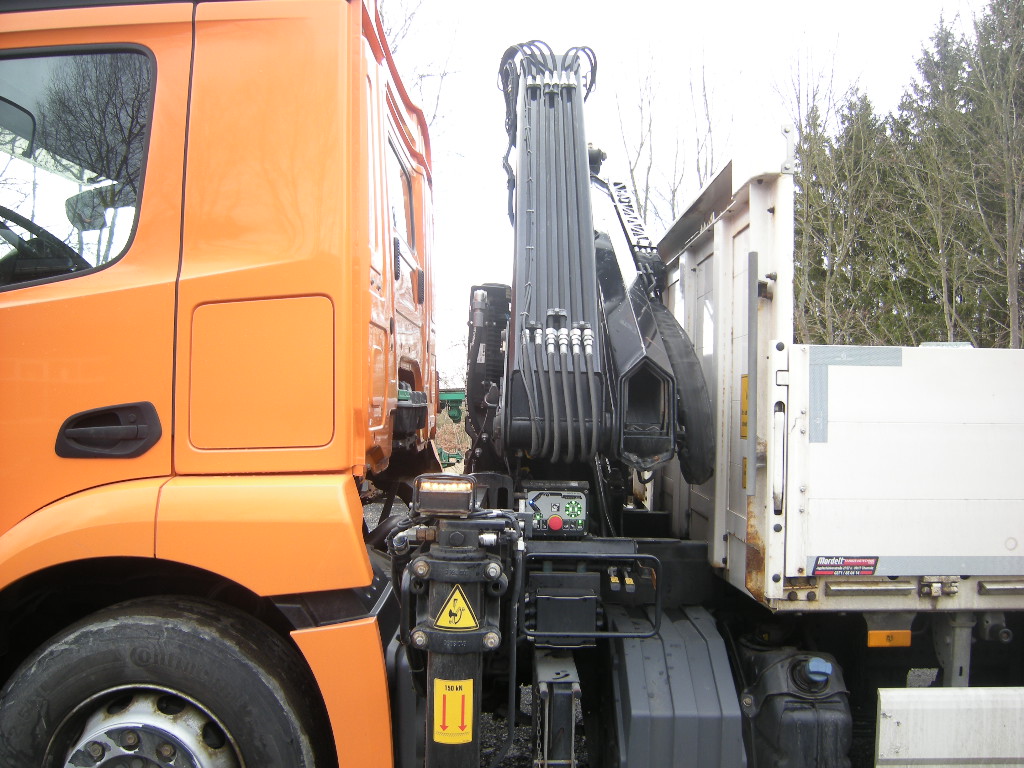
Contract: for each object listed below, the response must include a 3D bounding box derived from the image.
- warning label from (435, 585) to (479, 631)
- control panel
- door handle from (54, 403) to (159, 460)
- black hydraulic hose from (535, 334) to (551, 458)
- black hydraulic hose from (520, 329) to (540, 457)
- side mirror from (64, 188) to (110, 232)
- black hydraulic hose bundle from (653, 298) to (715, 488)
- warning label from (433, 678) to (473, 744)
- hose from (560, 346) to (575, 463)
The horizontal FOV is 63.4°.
[{"bbox_3d":[-0.162,0.652,2.410,0.130,0.134,0.025,1,0,-3],"label":"warning label"},{"bbox_3d":[0.134,0.394,2.580,0.210,0.175,0.080,1,0,-3],"label":"control panel"},{"bbox_3d":[-1.132,0.131,2.330,0.300,0.160,0.060,1,0,-3],"label":"door handle"},{"bbox_3d":[0.098,0.040,2.660,0.050,0.390,0.130,1,0,-3],"label":"black hydraulic hose"},{"bbox_3d":[0.059,0.027,2.660,0.060,0.410,0.130,1,0,-3],"label":"black hydraulic hose"},{"bbox_3d":[-2.357,-0.975,4.600,0.100,0.250,0.220,1,0,37],"label":"side mirror"},{"bbox_3d":[0.610,0.010,2.850,0.170,0.600,0.420,0,0,2],"label":"black hydraulic hose bundle"},{"bbox_3d":[-0.172,0.953,2.410,0.112,0.190,0.020,1,0,-3],"label":"warning label"},{"bbox_3d":[0.178,0.069,2.660,0.044,0.370,0.130,1,0,-3],"label":"hose"}]

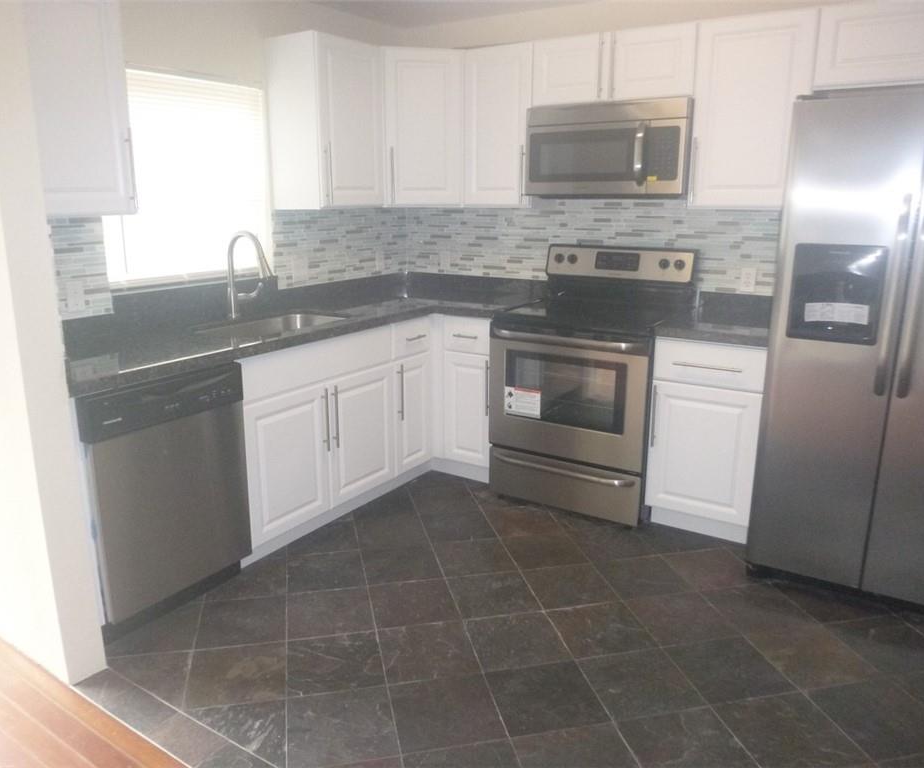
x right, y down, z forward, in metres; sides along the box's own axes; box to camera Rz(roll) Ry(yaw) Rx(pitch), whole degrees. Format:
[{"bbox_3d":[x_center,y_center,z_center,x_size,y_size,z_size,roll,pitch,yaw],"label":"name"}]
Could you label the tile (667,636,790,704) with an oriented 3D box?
[{"bbox_3d":[0.848,0.913,2.355,0.303,0.012,0.303,-3,14,-12],"label":"tile"}]

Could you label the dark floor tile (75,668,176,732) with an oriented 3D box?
[{"bbox_3d":[-0.997,0.941,2.198,0.375,0.012,0.105,9,16,33],"label":"dark floor tile"}]

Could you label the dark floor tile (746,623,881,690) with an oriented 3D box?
[{"bbox_3d":[1.132,0.884,2.387,0.298,0.010,0.298,-3,14,-12],"label":"dark floor tile"}]

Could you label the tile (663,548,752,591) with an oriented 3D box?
[{"bbox_3d":[1.007,0.751,2.978,0.301,0.012,0.301,-3,14,-12],"label":"tile"}]

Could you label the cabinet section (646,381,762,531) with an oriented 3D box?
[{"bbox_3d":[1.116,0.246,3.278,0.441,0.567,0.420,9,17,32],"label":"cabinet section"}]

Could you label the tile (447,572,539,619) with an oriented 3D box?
[{"bbox_3d":[0.118,0.787,2.768,0.298,0.010,0.298,-3,14,-12],"label":"tile"}]

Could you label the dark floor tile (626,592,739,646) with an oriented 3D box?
[{"bbox_3d":[0.772,0.828,2.609,0.298,0.010,0.298,-3,14,-12],"label":"dark floor tile"}]

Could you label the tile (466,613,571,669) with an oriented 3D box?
[{"bbox_3d":[0.186,0.871,2.515,0.303,0.012,0.303,-3,14,-12],"label":"tile"}]

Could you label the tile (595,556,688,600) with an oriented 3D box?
[{"bbox_3d":[0.715,0.769,2.933,0.303,0.012,0.303,-3,14,-12],"label":"tile"}]

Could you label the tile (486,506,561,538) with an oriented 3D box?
[{"bbox_3d":[0.286,0.641,3.427,0.301,0.012,0.301,-3,14,-12],"label":"tile"}]

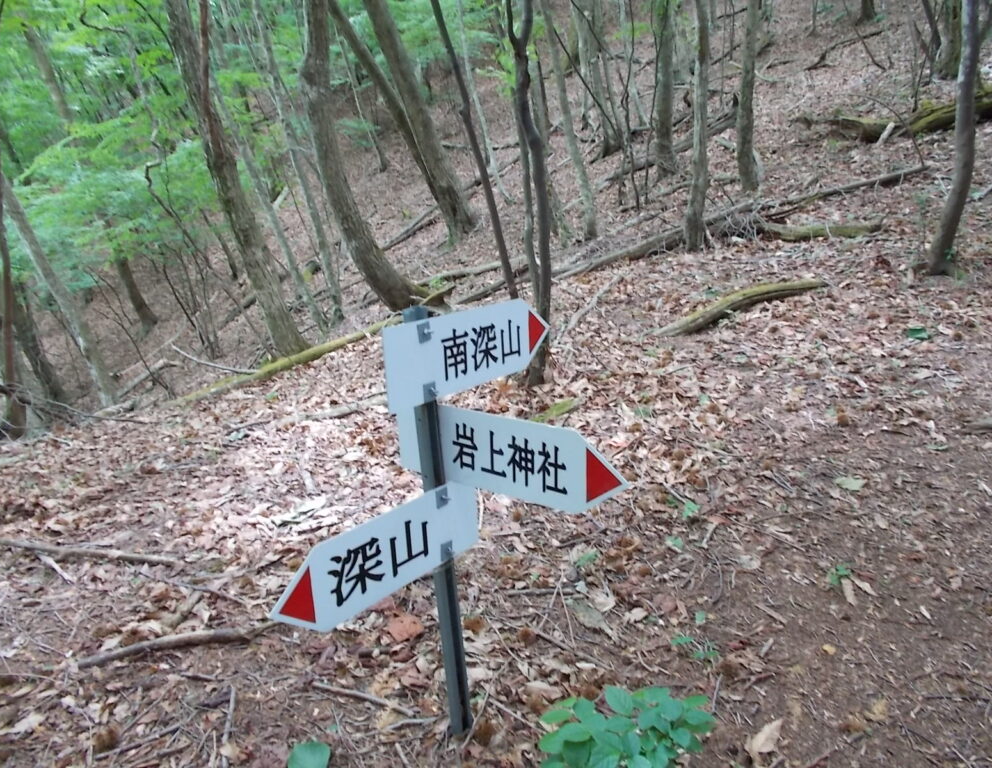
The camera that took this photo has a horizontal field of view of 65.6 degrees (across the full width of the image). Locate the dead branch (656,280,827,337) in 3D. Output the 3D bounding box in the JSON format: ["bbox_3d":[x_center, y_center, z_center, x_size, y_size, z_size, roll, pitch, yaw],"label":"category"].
[{"bbox_3d":[1.634,-0.510,5.034,1.452,0.130,0.190,-16,20,-24],"label":"dead branch"}]

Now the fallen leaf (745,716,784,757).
[{"bbox_3d":[0.610,0.794,1.738,0.125,0.028,0.060,-22,22,-36],"label":"fallen leaf"}]

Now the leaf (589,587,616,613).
[{"bbox_3d":[0.320,0.652,2.336,0.070,0.025,0.098,-18,20,-27],"label":"leaf"}]

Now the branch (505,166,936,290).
[{"bbox_3d":[2.100,-1.415,6.569,4.786,0.170,0.240,-18,21,-24],"label":"branch"}]

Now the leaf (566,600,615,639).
[{"bbox_3d":[0.277,0.688,2.254,0.075,0.020,0.215,-17,19,-25],"label":"leaf"}]

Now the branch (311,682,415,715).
[{"bbox_3d":[-0.364,0.845,2.069,0.355,0.020,0.020,2,20,31],"label":"branch"}]

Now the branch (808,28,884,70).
[{"bbox_3d":[4.964,-4.720,10.900,1.477,0.220,0.350,-29,26,-26],"label":"branch"}]

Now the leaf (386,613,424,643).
[{"bbox_3d":[-0.274,0.740,2.341,0.105,0.028,0.115,-8,17,2],"label":"leaf"}]

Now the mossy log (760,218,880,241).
[{"bbox_3d":[2.719,-1.302,6.439,0.994,0.130,0.170,-1,16,3],"label":"mossy log"}]

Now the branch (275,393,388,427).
[{"bbox_3d":[-0.831,0.134,3.937,0.594,0.045,0.080,-14,19,-23],"label":"branch"}]

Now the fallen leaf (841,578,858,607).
[{"bbox_3d":[1.051,0.618,2.285,0.032,0.018,0.144,0,13,12],"label":"fallen leaf"}]

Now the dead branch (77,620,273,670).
[{"bbox_3d":[-0.903,0.741,2.176,0.516,0.040,0.075,-6,16,-15],"label":"dead branch"}]

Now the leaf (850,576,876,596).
[{"bbox_3d":[1.057,0.583,2.215,0.025,0.015,0.100,-13,18,-13],"label":"leaf"}]

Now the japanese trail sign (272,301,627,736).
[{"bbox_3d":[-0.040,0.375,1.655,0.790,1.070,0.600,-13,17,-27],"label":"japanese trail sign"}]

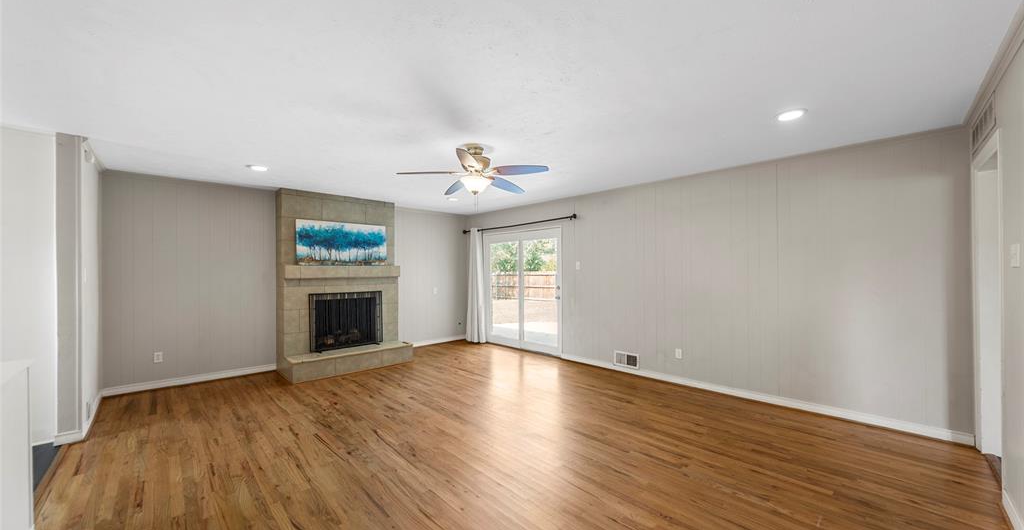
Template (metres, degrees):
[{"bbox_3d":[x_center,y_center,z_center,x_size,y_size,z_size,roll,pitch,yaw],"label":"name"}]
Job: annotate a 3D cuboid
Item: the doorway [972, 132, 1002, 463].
[{"bbox_3d":[3.211,0.305,2.247,0.895,2.150,0.130,0,-1,-43],"label":"doorway"}]

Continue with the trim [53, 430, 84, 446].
[{"bbox_3d":[-3.527,1.376,2.719,0.158,0.085,0.025,0,-1,-43],"label":"trim"}]

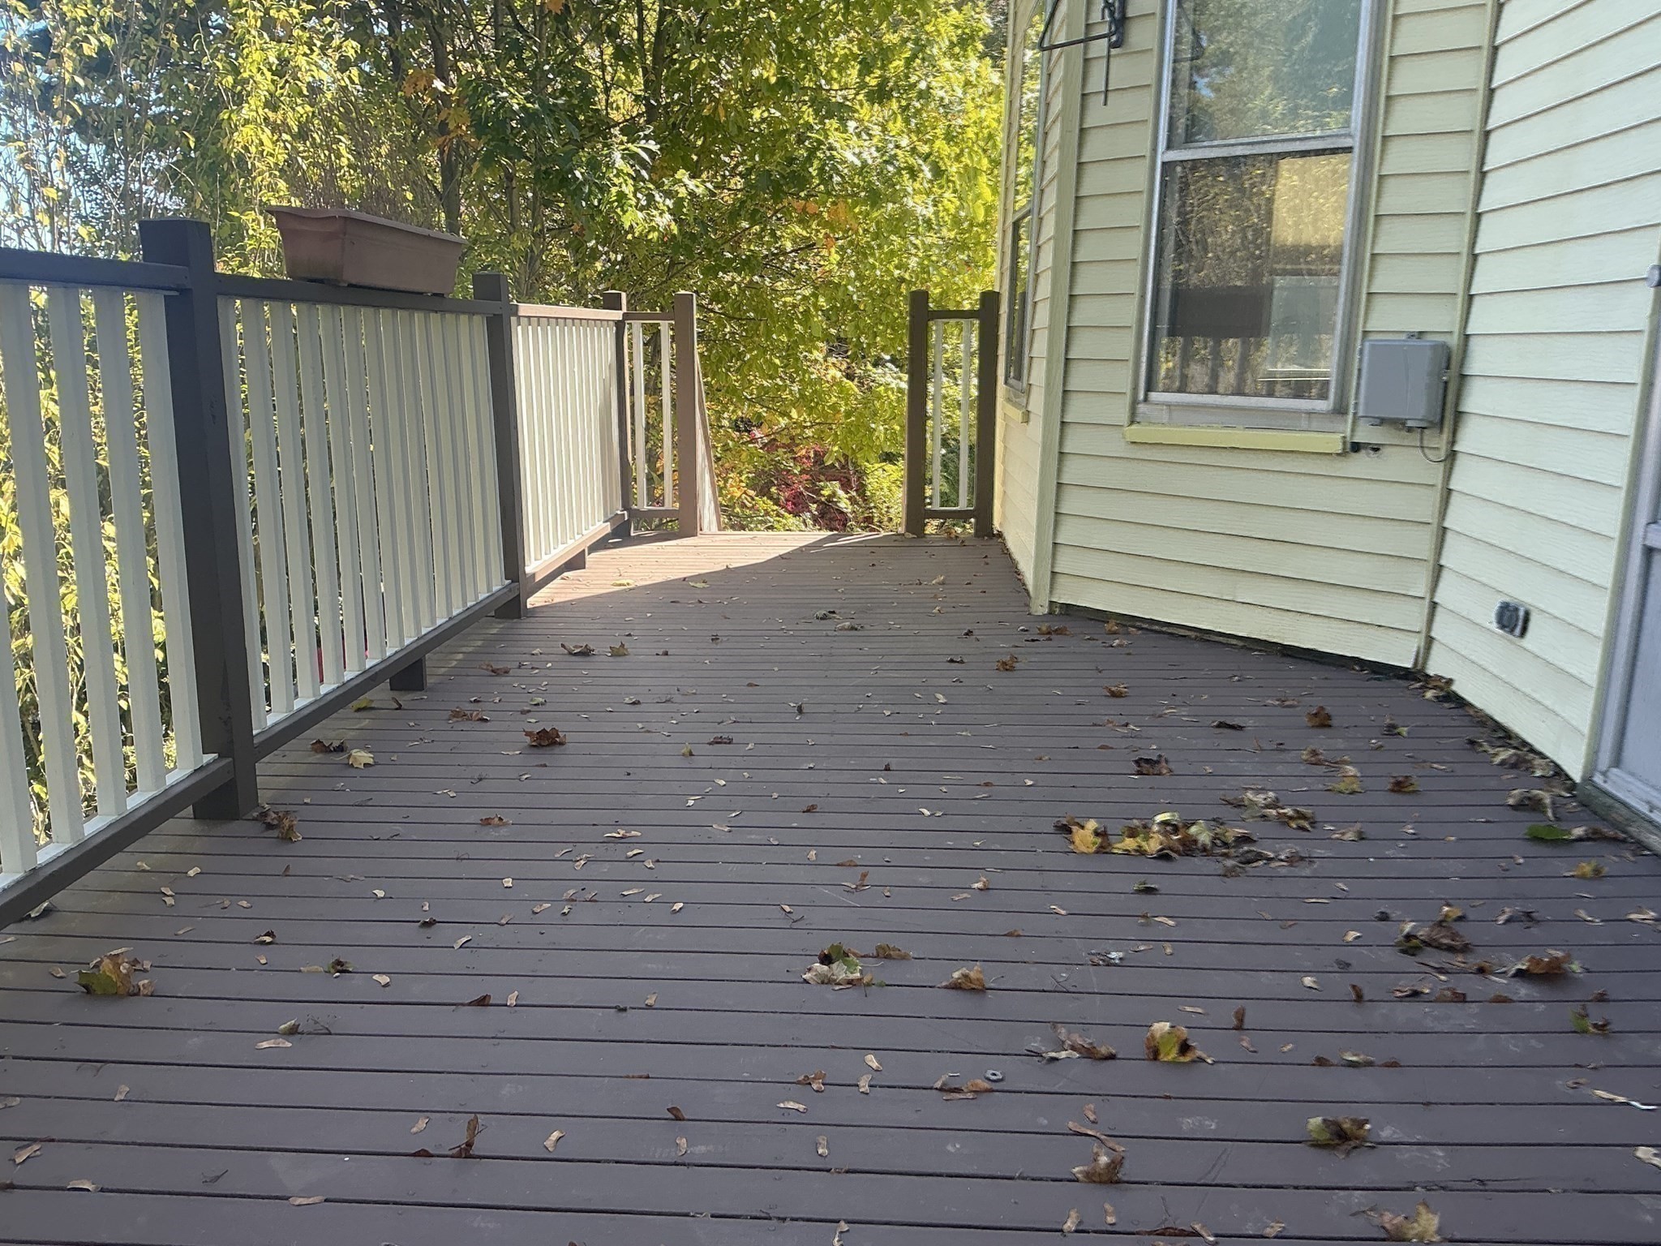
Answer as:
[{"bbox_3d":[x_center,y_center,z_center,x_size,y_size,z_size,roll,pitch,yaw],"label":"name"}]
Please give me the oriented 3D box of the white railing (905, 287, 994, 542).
[{"bbox_3d":[0.583,-0.993,6.430,0.430,1.150,0.100,1,12,3],"label":"white railing"}]

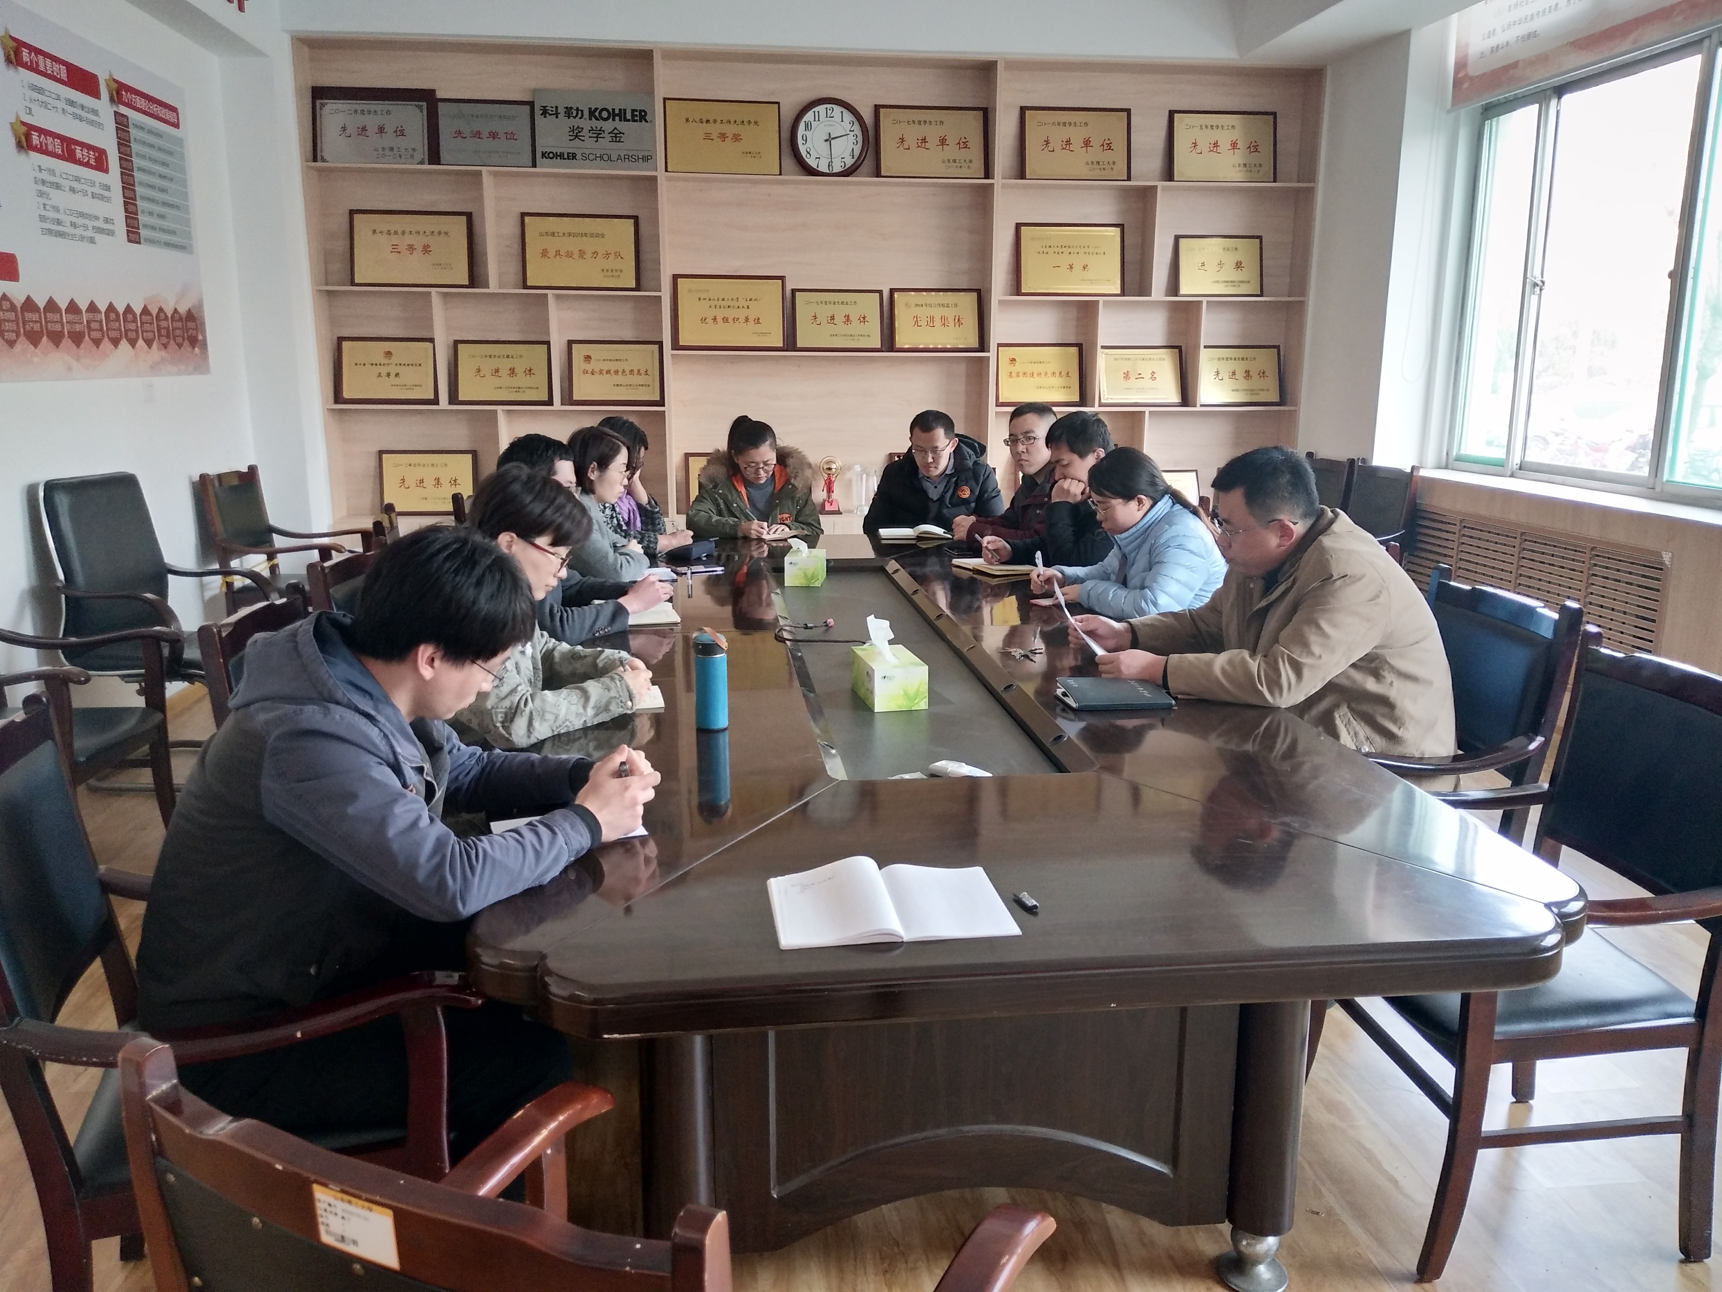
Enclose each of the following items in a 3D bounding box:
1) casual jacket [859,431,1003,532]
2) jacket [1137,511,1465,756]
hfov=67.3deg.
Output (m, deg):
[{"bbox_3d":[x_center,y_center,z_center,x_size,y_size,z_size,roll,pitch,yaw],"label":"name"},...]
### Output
[{"bbox_3d":[0.356,-0.651,6.075,0.650,0.660,0.520,0,12,0],"label":"casual jacket"},{"bbox_3d":[1.012,-0.021,3.087,0.670,0.620,0.540,1,12,5],"label":"jacket"}]

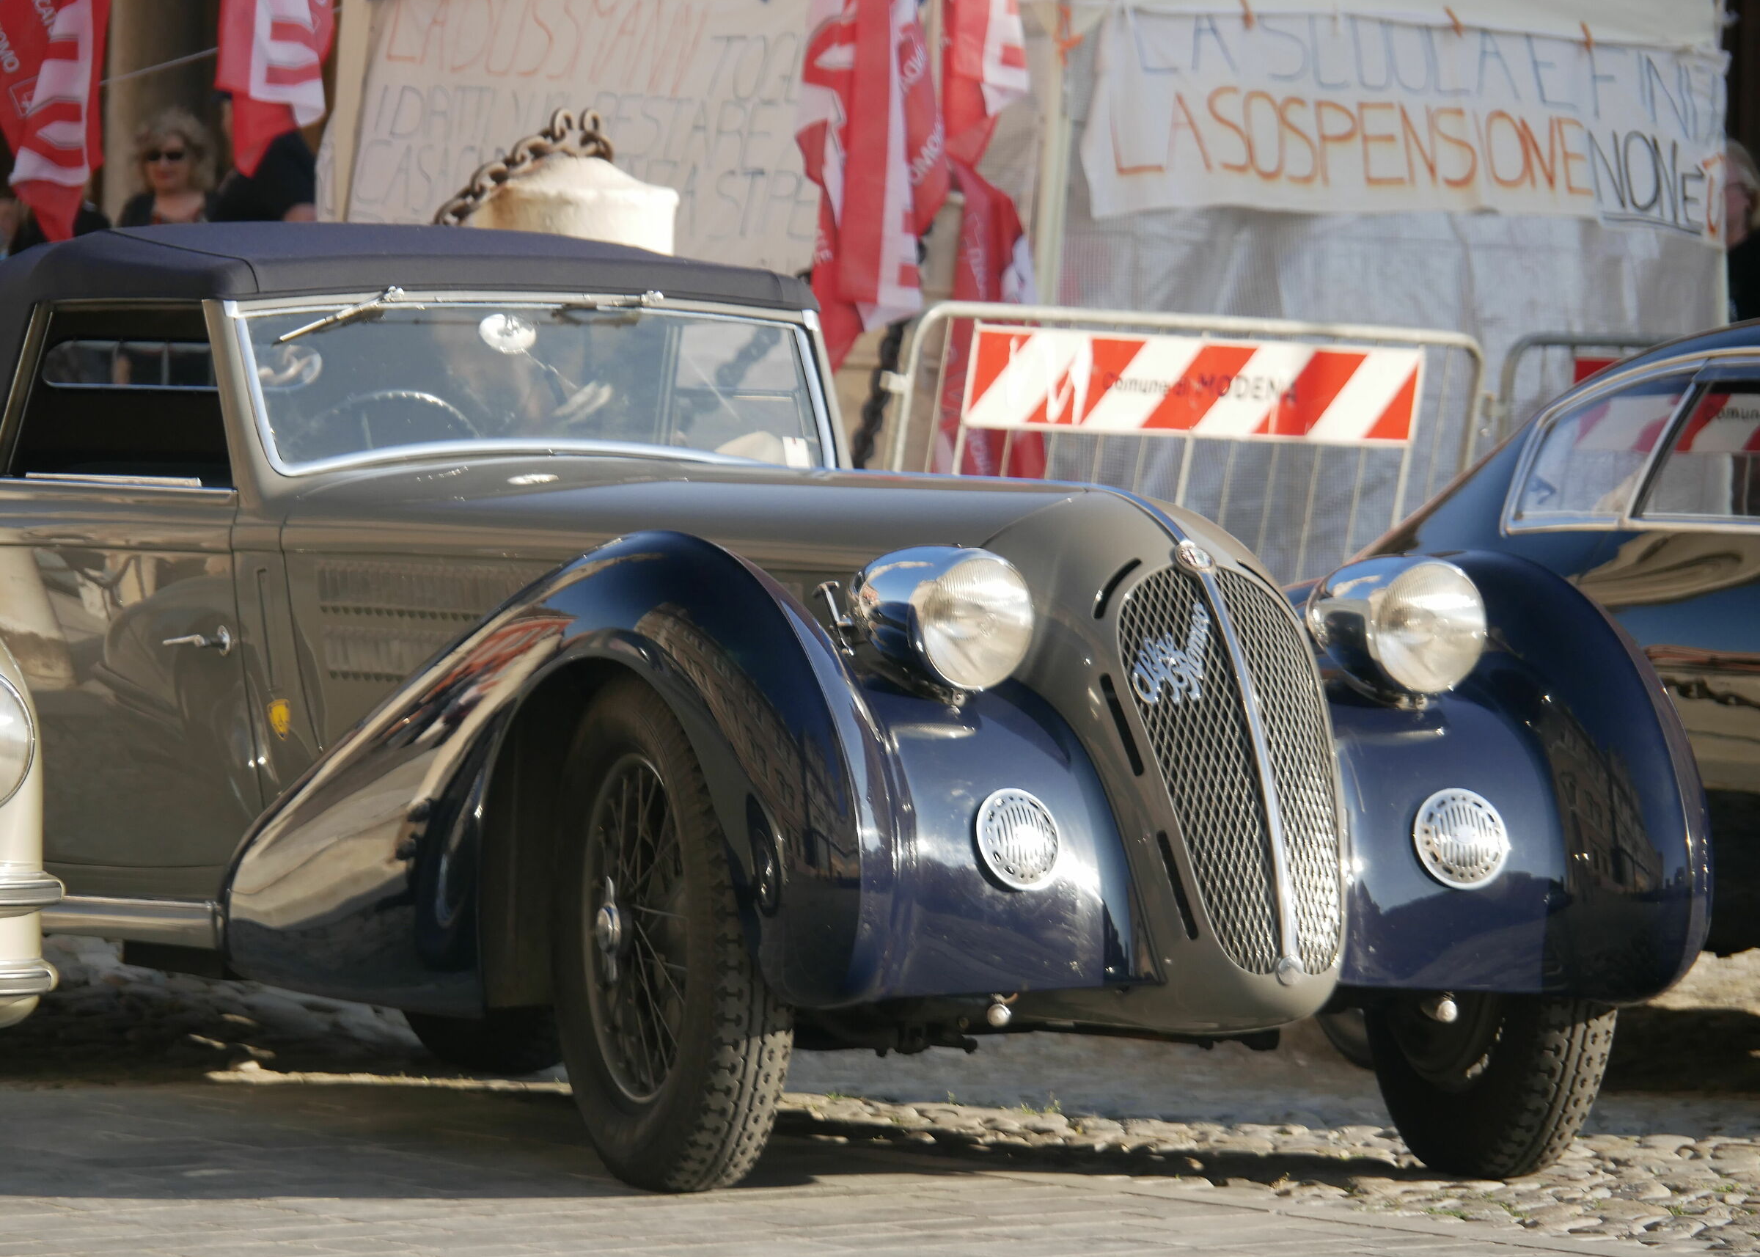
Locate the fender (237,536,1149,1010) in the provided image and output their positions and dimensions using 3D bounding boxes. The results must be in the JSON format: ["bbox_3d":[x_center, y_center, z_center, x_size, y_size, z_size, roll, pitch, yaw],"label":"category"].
[{"bbox_3d":[-0.317,0.192,20.253,0.660,0.675,1.600,1,1,-32],"label":"fender"}]

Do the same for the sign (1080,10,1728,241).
[{"bbox_3d":[1.219,-1.166,32.000,2.100,0.470,0.040,1,1,-45],"label":"sign"}]

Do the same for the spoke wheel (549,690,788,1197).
[{"bbox_3d":[-0.295,0.437,19.850,0.160,0.745,0.745,2,1,-17],"label":"spoke wheel"}]

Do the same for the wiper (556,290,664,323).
[{"bbox_3d":[-0.422,-0.520,21.833,0.230,0.050,0.040,-9,-19,-35],"label":"wiper"}]

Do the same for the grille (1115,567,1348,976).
[{"bbox_3d":[0.509,0.218,19.931,0.310,0.640,0.130,1,-22,-32],"label":"grille"}]

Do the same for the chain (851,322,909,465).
[{"bbox_3d":[0.002,-0.520,30.400,0.140,0.360,0.080,1,1,-40],"label":"chain"}]

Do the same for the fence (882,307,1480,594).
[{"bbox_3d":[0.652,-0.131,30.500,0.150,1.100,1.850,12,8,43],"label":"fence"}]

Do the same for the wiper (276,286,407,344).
[{"bbox_3d":[-0.838,-0.496,21.555,0.280,0.050,0.040,-23,-11,-39],"label":"wiper"}]

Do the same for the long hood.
[{"bbox_3d":[-0.098,-0.143,20.917,0.980,0.220,1.600,1,1,-32],"label":"long hood"}]

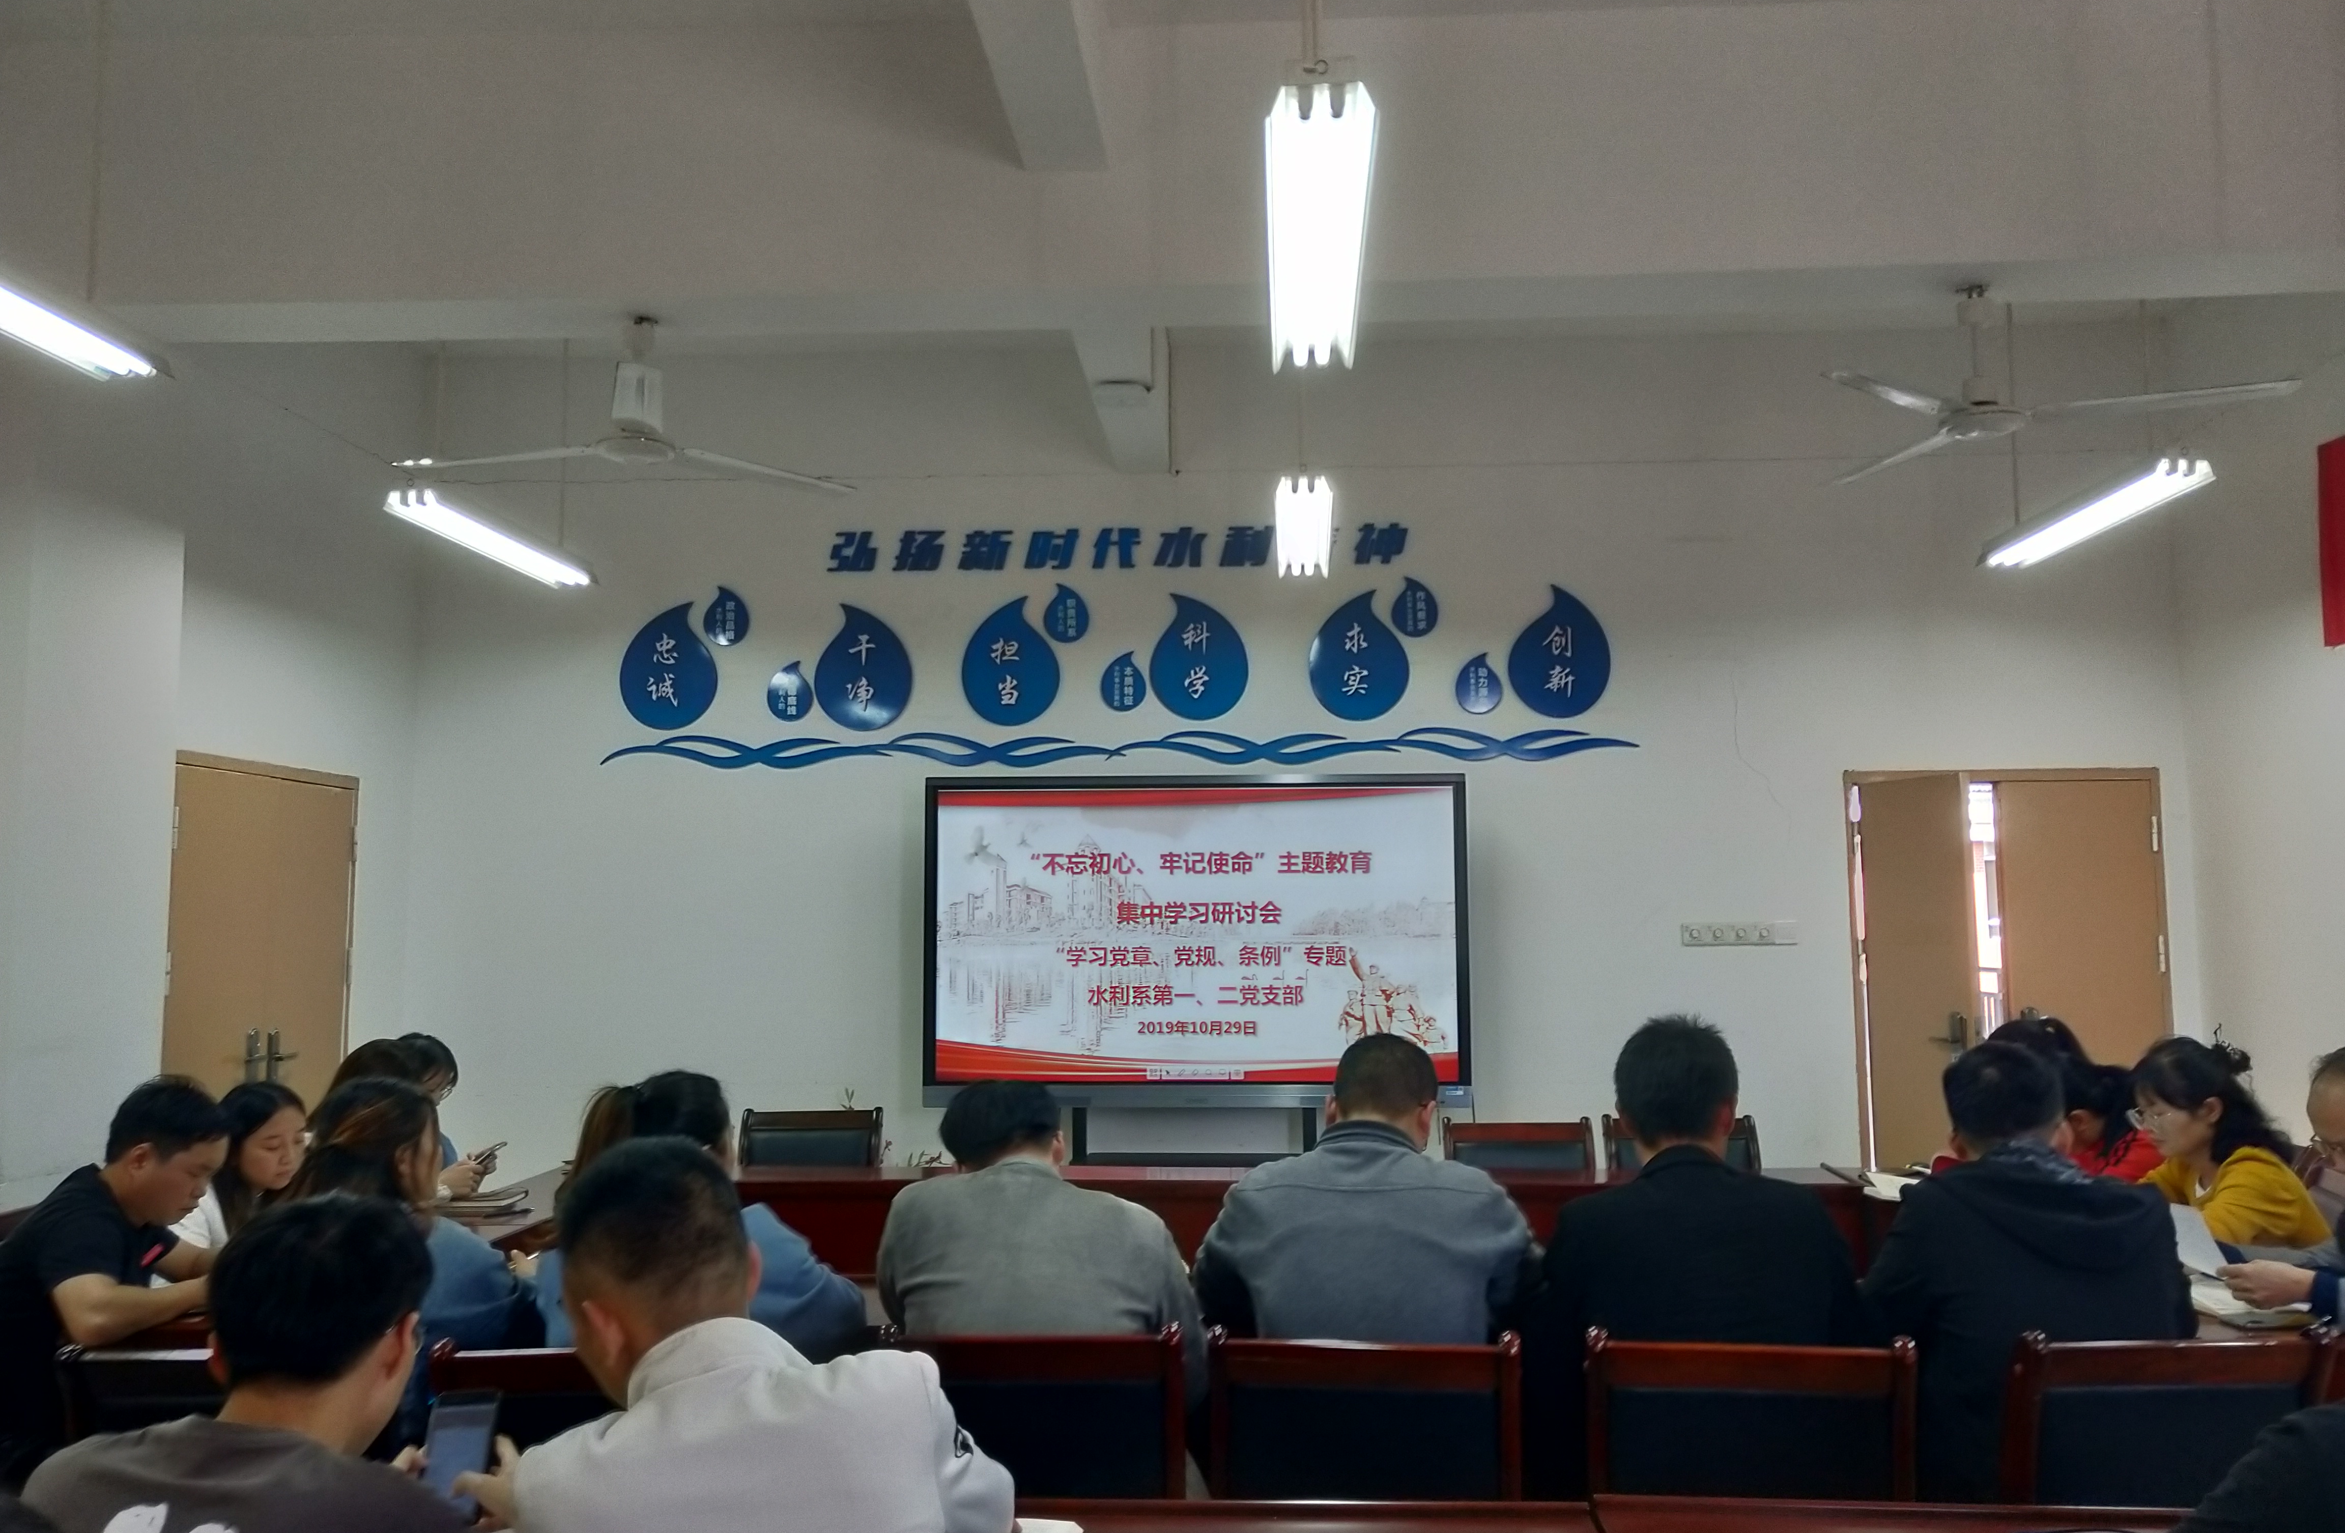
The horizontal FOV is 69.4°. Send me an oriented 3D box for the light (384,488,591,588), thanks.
[{"bbox_3d":[-2.210,-0.751,5.620,0.180,0.085,1.210,-1,-5,4],"label":"light"}]

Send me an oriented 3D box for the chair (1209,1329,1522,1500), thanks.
[{"bbox_3d":[0.302,1.278,2.620,0.460,0.905,0.550,-1,-5,6],"label":"chair"}]

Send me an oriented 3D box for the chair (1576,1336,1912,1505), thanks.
[{"bbox_3d":[0.855,1.274,2.596,0.460,0.905,0.550,-1,-5,8],"label":"chair"}]

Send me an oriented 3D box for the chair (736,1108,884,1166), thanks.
[{"bbox_3d":[-1.212,1.587,5.480,0.468,0.890,0.540,0,-6,-2],"label":"chair"}]

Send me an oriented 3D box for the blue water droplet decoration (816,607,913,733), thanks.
[{"bbox_3d":[-1.245,-0.399,6.838,0.402,0.520,0.020,-1,-6,4],"label":"blue water droplet decoration"}]

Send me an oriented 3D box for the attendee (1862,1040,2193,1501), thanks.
[{"bbox_3d":[1.382,1.102,2.820,0.550,1.285,0.760,-1,-5,4],"label":"attendee"}]

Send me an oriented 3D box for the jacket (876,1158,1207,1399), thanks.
[{"bbox_3d":[-0.213,0.979,2.823,0.540,0.656,0.460,0,-5,-2],"label":"jacket"}]

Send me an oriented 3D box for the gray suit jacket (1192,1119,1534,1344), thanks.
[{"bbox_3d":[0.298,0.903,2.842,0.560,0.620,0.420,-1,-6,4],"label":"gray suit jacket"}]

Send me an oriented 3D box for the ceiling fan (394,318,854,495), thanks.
[{"bbox_3d":[-1.433,-1.037,4.546,1.300,0.412,1.200,2,-6,-18],"label":"ceiling fan"}]

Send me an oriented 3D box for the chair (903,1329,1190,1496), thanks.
[{"bbox_3d":[-0.185,1.329,2.748,0.470,0.925,0.550,-1,-5,4],"label":"chair"}]

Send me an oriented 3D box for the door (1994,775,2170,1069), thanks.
[{"bbox_3d":[3.448,1.073,6.383,0.575,2.037,0.050,-1,-6,4],"label":"door"}]

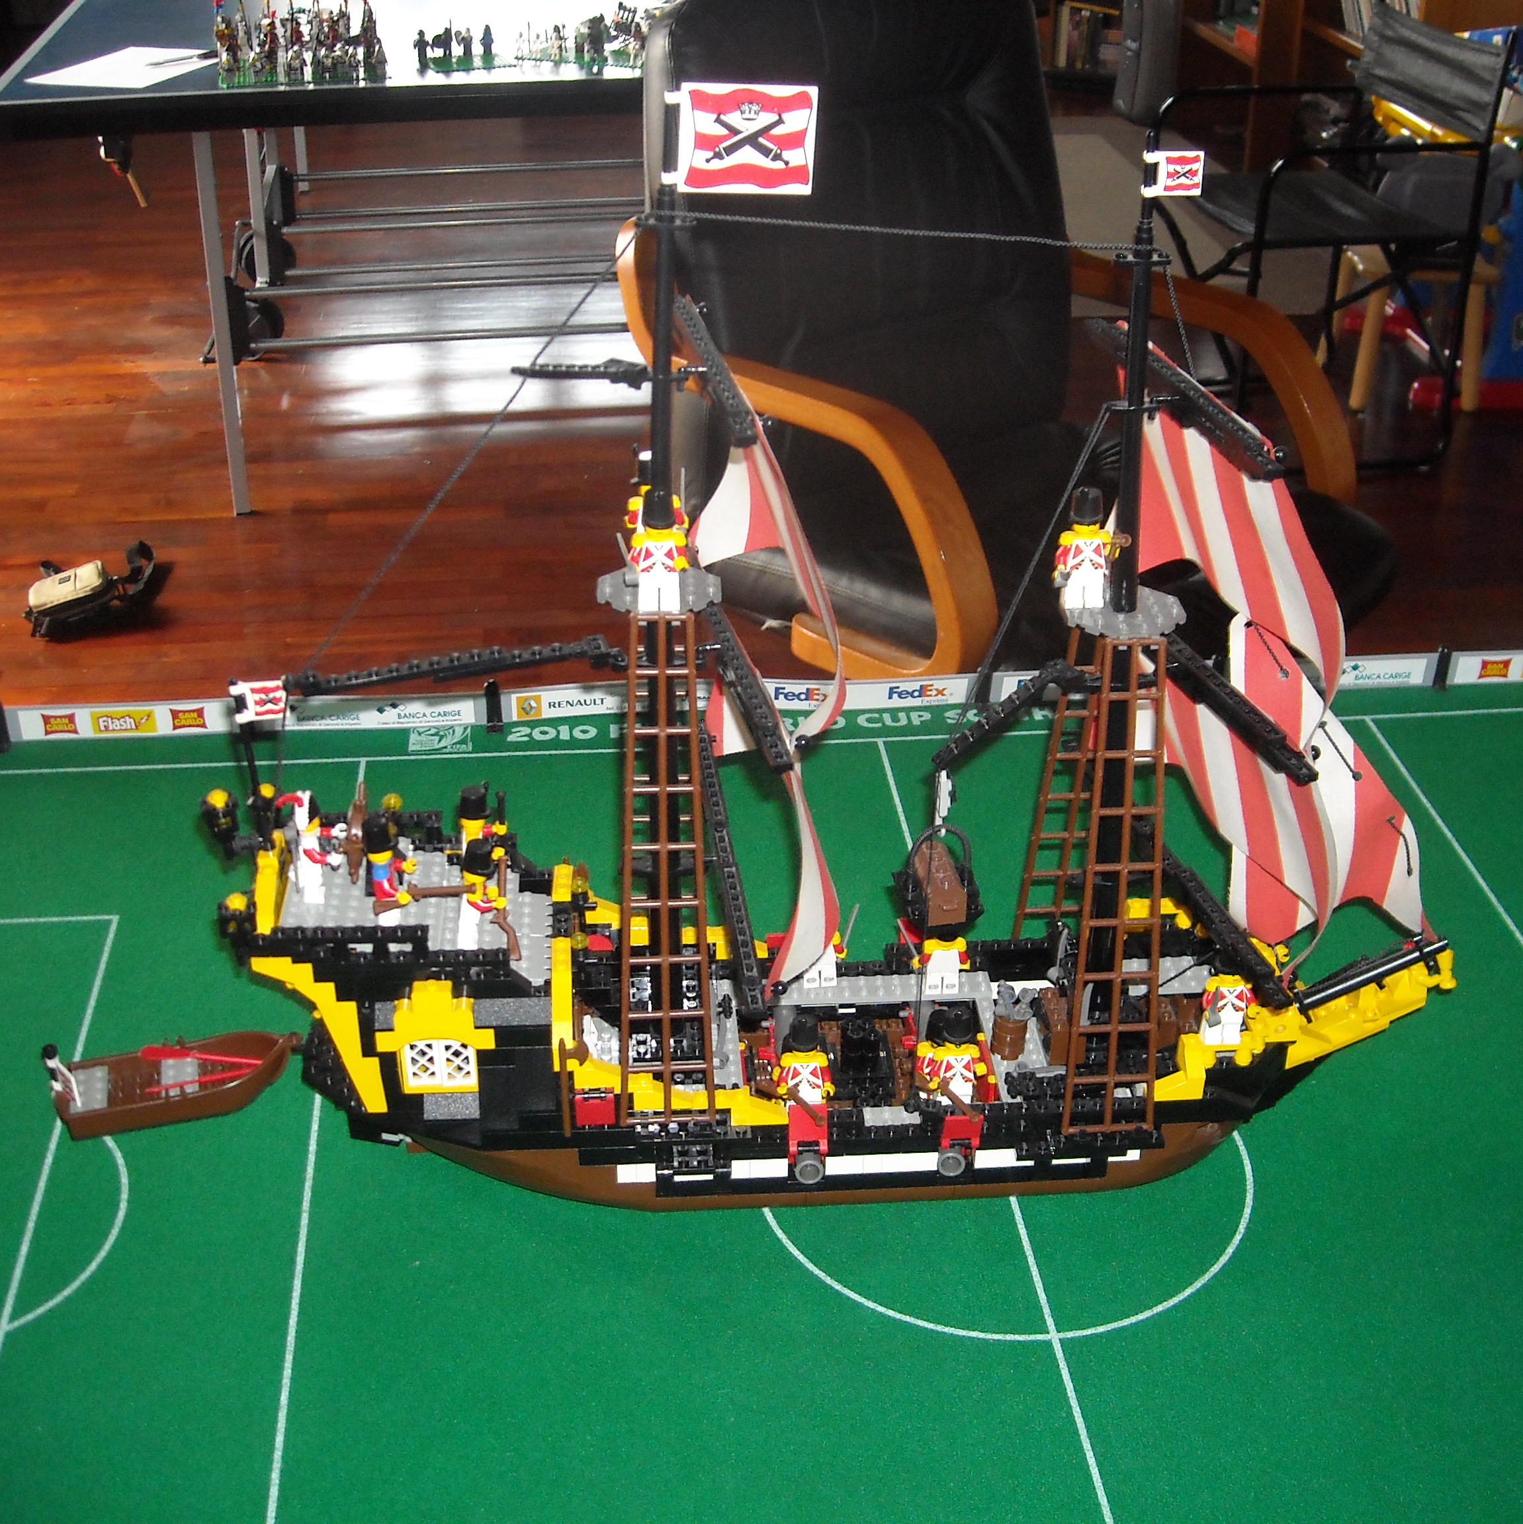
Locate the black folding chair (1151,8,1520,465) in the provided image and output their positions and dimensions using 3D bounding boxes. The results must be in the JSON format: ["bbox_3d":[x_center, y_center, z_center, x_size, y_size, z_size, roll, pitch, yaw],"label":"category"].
[{"bbox_3d":[0.996,-0.967,3.752,0.450,0.780,0.495,-7,32,-12],"label":"black folding chair"}]

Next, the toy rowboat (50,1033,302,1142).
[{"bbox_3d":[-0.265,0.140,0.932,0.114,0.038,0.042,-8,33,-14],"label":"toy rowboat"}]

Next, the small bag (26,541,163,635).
[{"bbox_3d":[-1.002,-0.261,3.081,0.175,0.080,0.105,-20,55,-30],"label":"small bag"}]

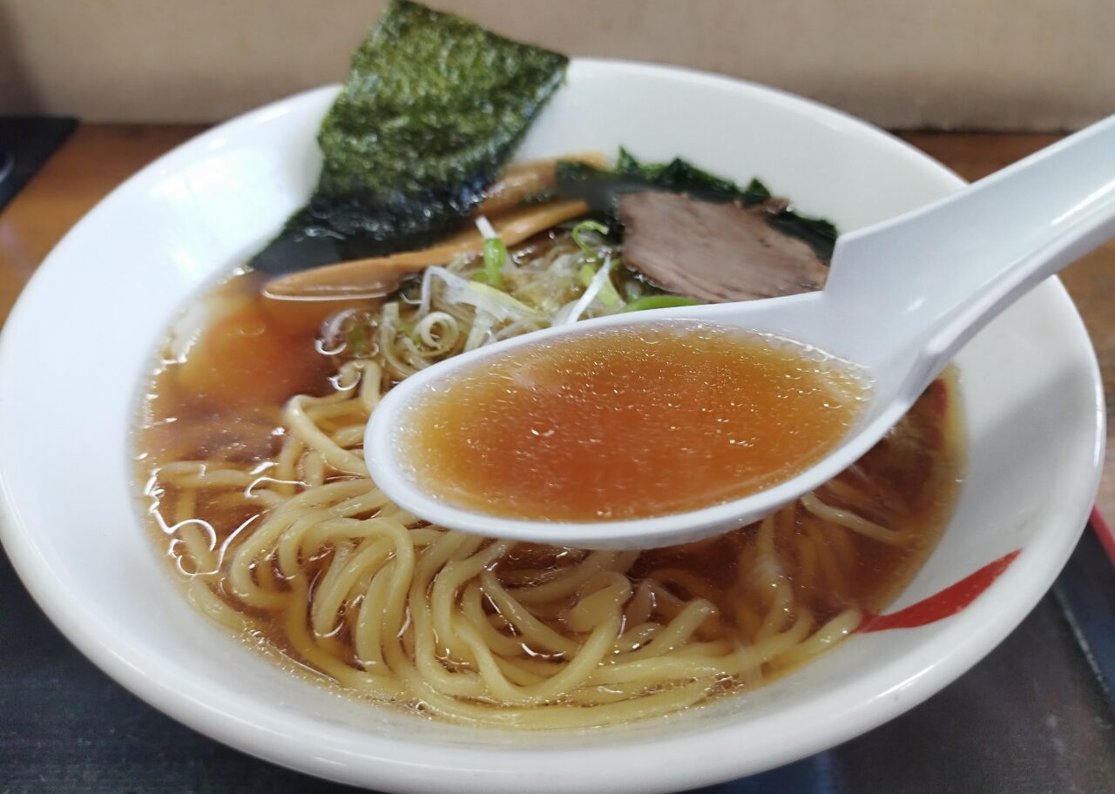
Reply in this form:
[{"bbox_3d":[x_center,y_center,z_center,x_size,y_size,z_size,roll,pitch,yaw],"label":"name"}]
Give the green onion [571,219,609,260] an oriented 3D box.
[{"bbox_3d":[0.008,-0.041,0.225,0.009,0.006,0.009,0,45,0],"label":"green onion"}]

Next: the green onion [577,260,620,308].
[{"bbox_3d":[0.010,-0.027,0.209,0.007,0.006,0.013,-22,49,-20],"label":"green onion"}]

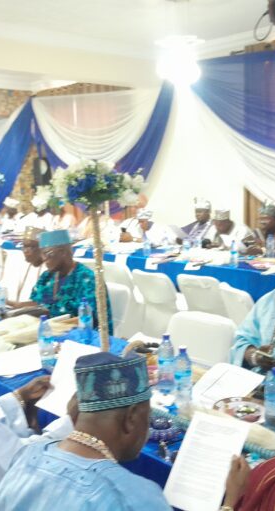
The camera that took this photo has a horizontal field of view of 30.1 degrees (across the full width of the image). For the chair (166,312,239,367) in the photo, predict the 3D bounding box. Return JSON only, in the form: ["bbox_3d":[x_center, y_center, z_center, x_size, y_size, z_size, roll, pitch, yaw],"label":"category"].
[{"bbox_3d":[0.250,0.785,2.659,0.450,0.880,0.550,6,12,39],"label":"chair"}]

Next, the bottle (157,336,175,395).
[{"bbox_3d":[0.110,0.431,2.025,0.068,0.250,0.068,-3,8,0],"label":"bottle"}]

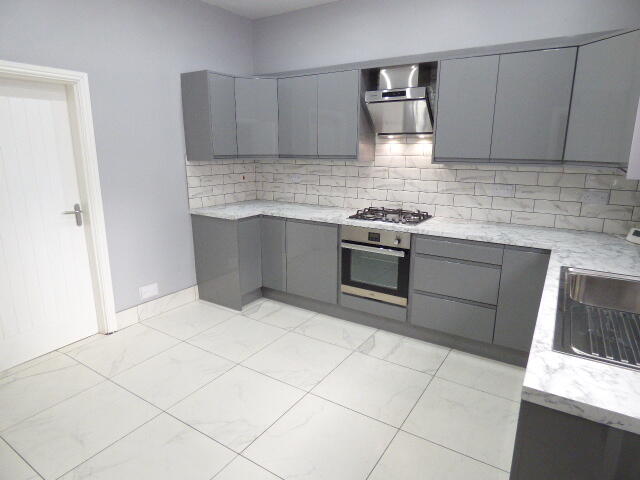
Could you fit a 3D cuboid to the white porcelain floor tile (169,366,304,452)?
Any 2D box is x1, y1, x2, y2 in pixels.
[{"bbox_3d":[-0.469,0.967,2.196,0.586,0.012,0.601,9,15,31],"label":"white porcelain floor tile"}]

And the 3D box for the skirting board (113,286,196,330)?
[{"bbox_3d":[-1.474,0.615,3.445,0.014,0.155,0.835,8,15,32],"label":"skirting board"}]

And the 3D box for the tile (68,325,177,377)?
[{"bbox_3d":[-1.493,0.834,2.858,0.600,0.010,0.600,8,15,32],"label":"tile"}]

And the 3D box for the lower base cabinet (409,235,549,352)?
[{"bbox_3d":[1.217,0.311,2.852,0.876,0.730,0.581,9,15,31],"label":"lower base cabinet"}]

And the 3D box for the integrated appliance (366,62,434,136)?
[{"bbox_3d":[0.676,-1.131,3.079,0.565,0.500,0.301,9,15,31],"label":"integrated appliance"}]

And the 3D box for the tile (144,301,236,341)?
[{"bbox_3d":[-1.150,0.707,3.303,0.606,0.012,0.601,9,15,31],"label":"tile"}]

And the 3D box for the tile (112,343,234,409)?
[{"bbox_3d":[-0.989,0.906,2.541,0.600,0.010,0.600,8,15,32],"label":"tile"}]

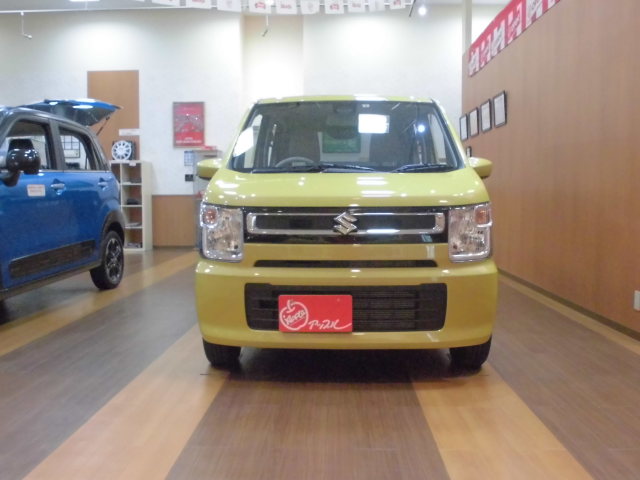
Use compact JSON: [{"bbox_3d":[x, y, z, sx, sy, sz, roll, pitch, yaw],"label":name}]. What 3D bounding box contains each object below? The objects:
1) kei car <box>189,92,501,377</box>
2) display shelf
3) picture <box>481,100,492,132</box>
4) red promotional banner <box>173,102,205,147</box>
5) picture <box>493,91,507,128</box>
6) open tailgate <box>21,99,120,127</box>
[{"bbox_3d":[0.171,-0.183,4.445,1.530,1.650,3.395,0,4,2],"label":"kei car"},{"bbox_3d":[-3.350,-0.575,10.848,0.760,1.500,0.420,0,4,2],"label":"display shelf"},{"bbox_3d":[2.217,-1.648,8.422,0.030,0.380,0.530,0,4,2],"label":"picture"},{"bbox_3d":[-2.313,-2.037,11.133,0.555,0.795,0.030,0,4,2],"label":"red promotional banner"},{"bbox_3d":[2.196,-1.590,7.695,0.030,0.380,0.530,0,4,2],"label":"picture"},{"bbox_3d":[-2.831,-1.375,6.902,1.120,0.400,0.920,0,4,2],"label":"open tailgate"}]

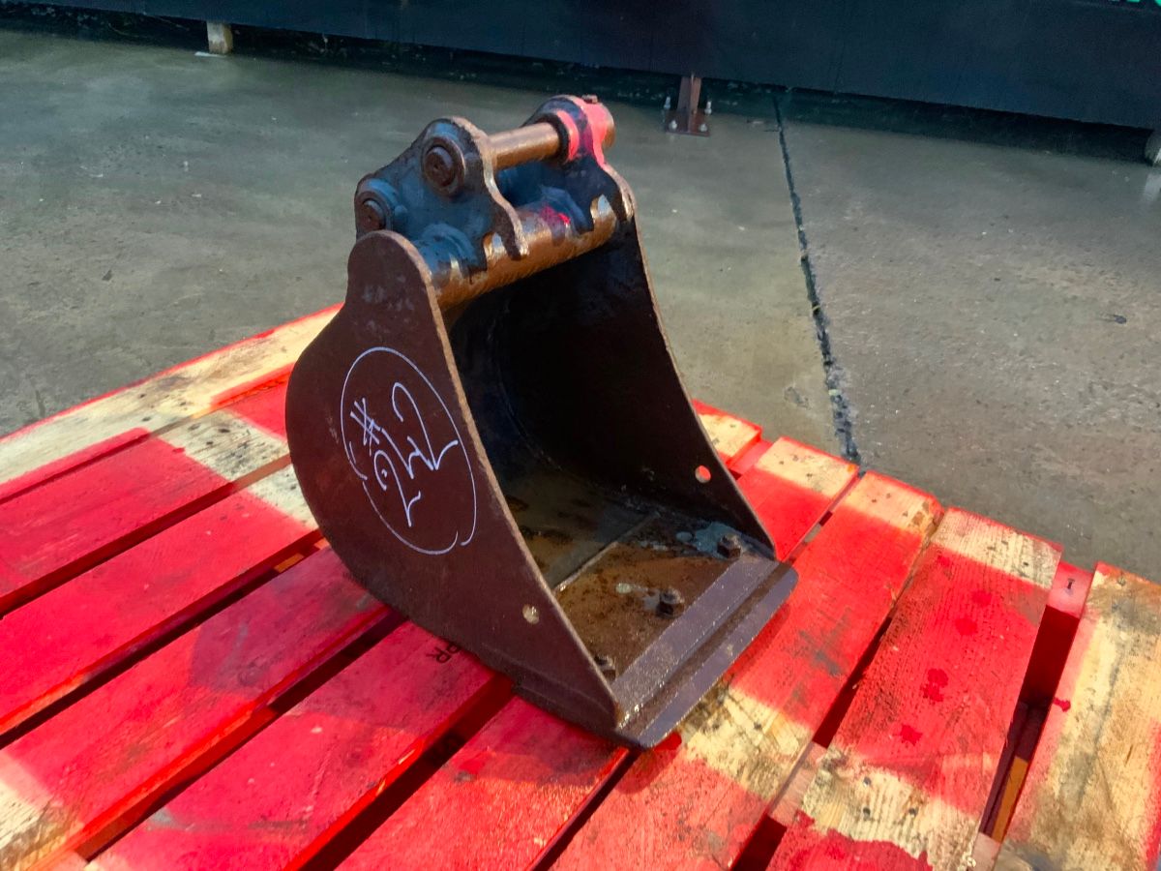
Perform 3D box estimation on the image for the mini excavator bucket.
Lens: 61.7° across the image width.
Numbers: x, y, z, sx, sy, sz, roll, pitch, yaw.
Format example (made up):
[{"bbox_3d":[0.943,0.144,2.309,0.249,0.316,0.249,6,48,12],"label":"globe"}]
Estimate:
[{"bbox_3d":[-0.007,-0.053,0.884,0.412,0.437,0.318,25,34,25],"label":"mini excavator bucket"}]

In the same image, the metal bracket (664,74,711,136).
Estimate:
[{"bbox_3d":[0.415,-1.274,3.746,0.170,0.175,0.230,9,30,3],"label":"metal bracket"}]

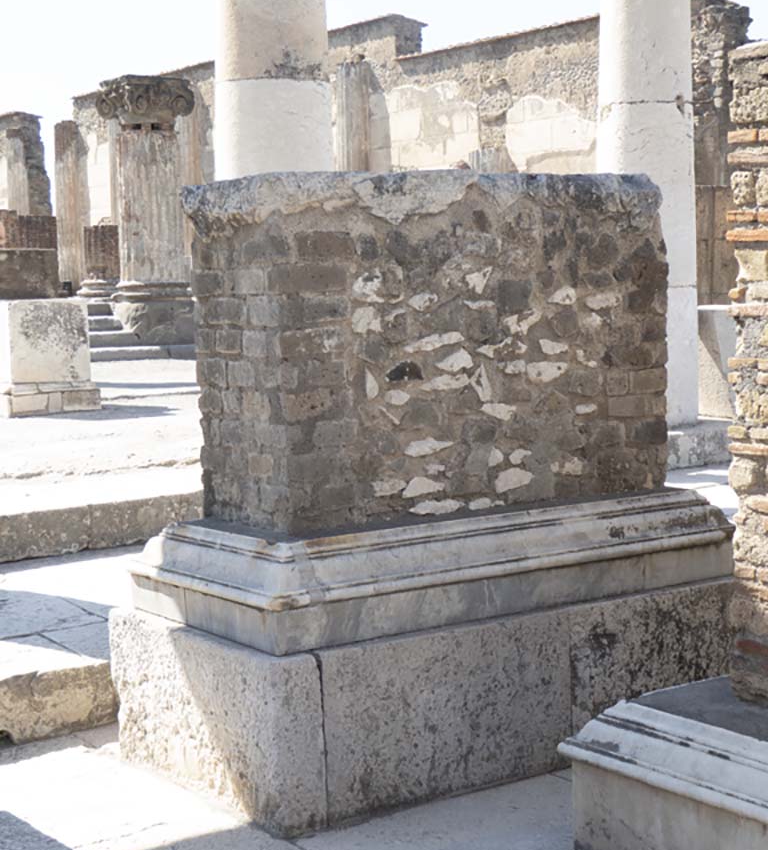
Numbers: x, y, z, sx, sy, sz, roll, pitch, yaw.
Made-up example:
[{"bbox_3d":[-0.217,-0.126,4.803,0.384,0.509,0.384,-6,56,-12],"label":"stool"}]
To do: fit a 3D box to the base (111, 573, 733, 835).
[{"bbox_3d":[0.229,0.834,5.594,2.100,0.510,1.050,-5,6,-36],"label":"base"}]

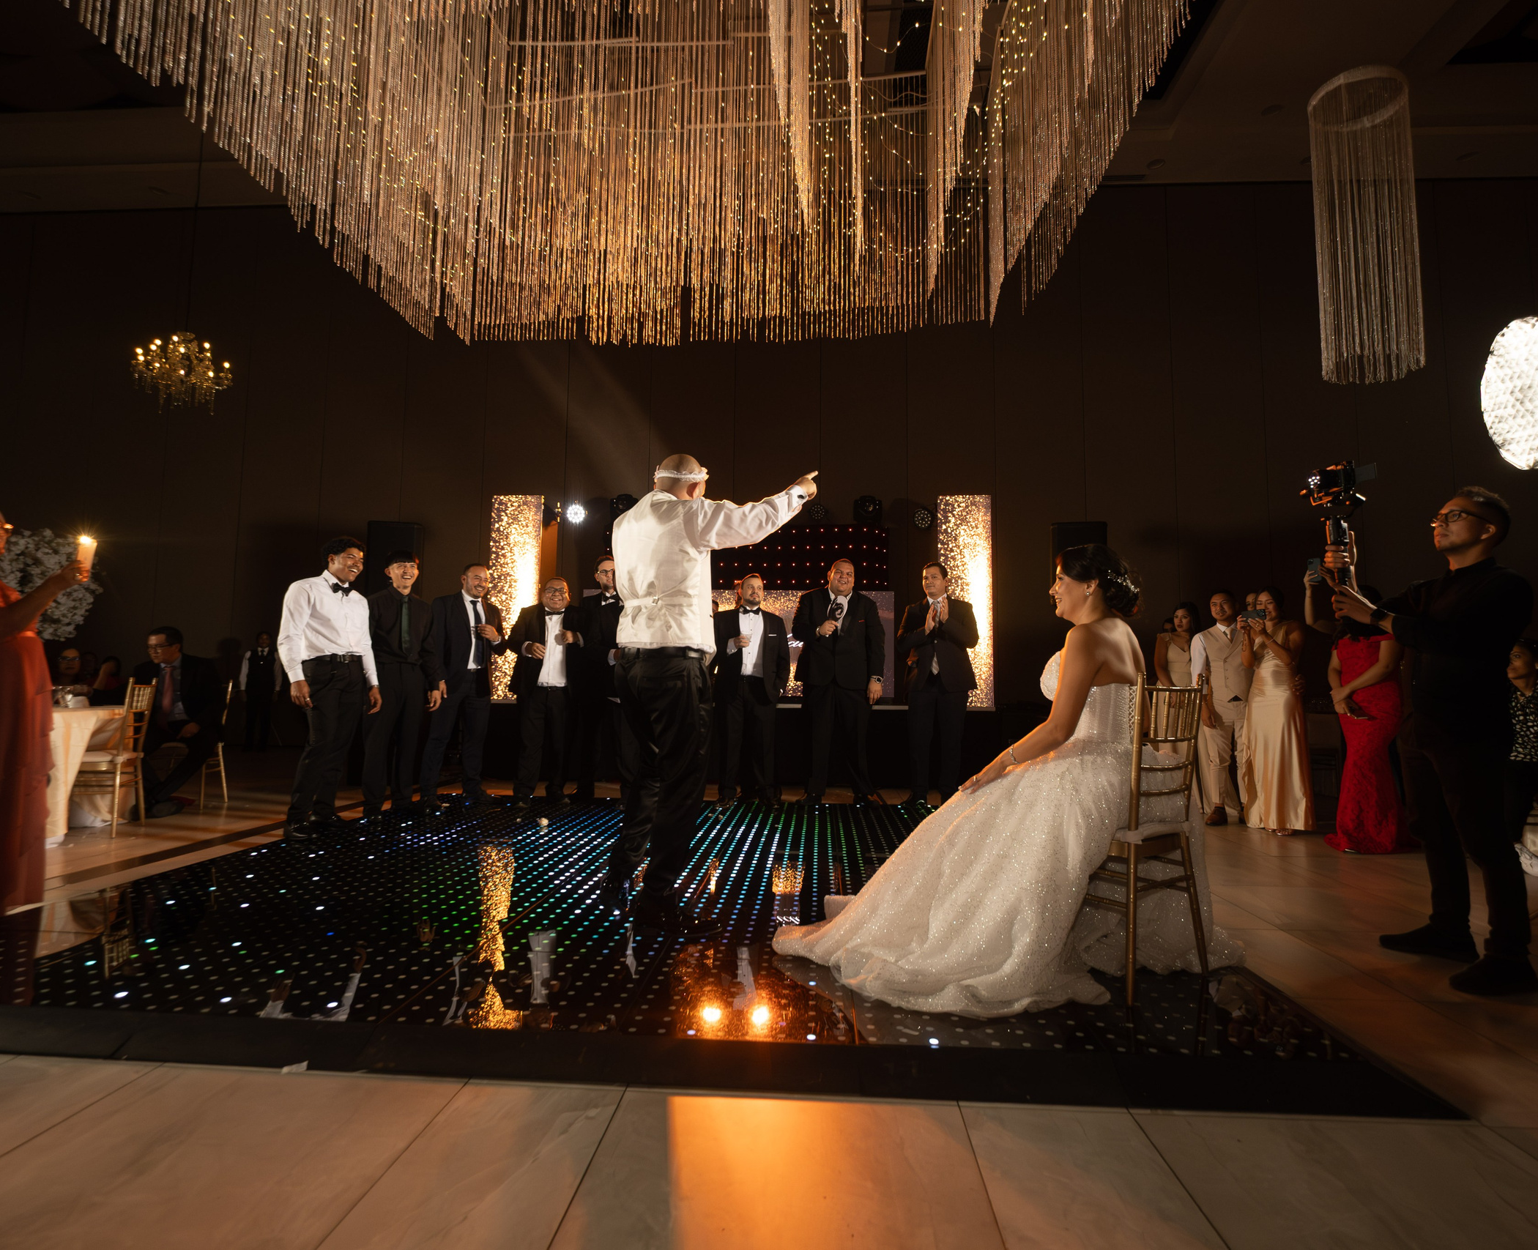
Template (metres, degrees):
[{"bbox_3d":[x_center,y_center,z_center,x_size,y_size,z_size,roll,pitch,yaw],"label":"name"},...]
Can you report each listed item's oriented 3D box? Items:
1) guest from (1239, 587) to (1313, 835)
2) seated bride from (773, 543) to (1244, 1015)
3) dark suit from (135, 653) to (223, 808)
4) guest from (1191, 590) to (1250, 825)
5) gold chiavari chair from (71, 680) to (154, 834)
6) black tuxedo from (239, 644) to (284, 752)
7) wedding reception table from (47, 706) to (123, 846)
[{"bbox_3d":[3.415,0.558,5.623,0.520,1.640,0.460,-2,-5,37],"label":"guest"},{"bbox_3d":[0.700,0.407,2.739,1.360,1.345,1.000,-2,-5,36],"label":"seated bride"},{"bbox_3d":[-4.243,0.739,6.013,0.620,1.140,0.720,0,-4,12],"label":"dark suit"},{"bbox_3d":[3.411,0.580,6.234,0.520,1.700,0.340,-2,-5,34],"label":"guest"},{"bbox_3d":[-4.094,0.786,5.098,0.450,0.925,0.410,1,-4,-9],"label":"gold chiavari chair"},{"bbox_3d":[-7.077,1.019,11.600,0.540,1.460,0.300,3,-5,-23],"label":"black tuxedo"},{"bbox_3d":[-4.775,0.844,4.889,1.700,0.770,1.700,1,-4,0],"label":"wedding reception table"}]

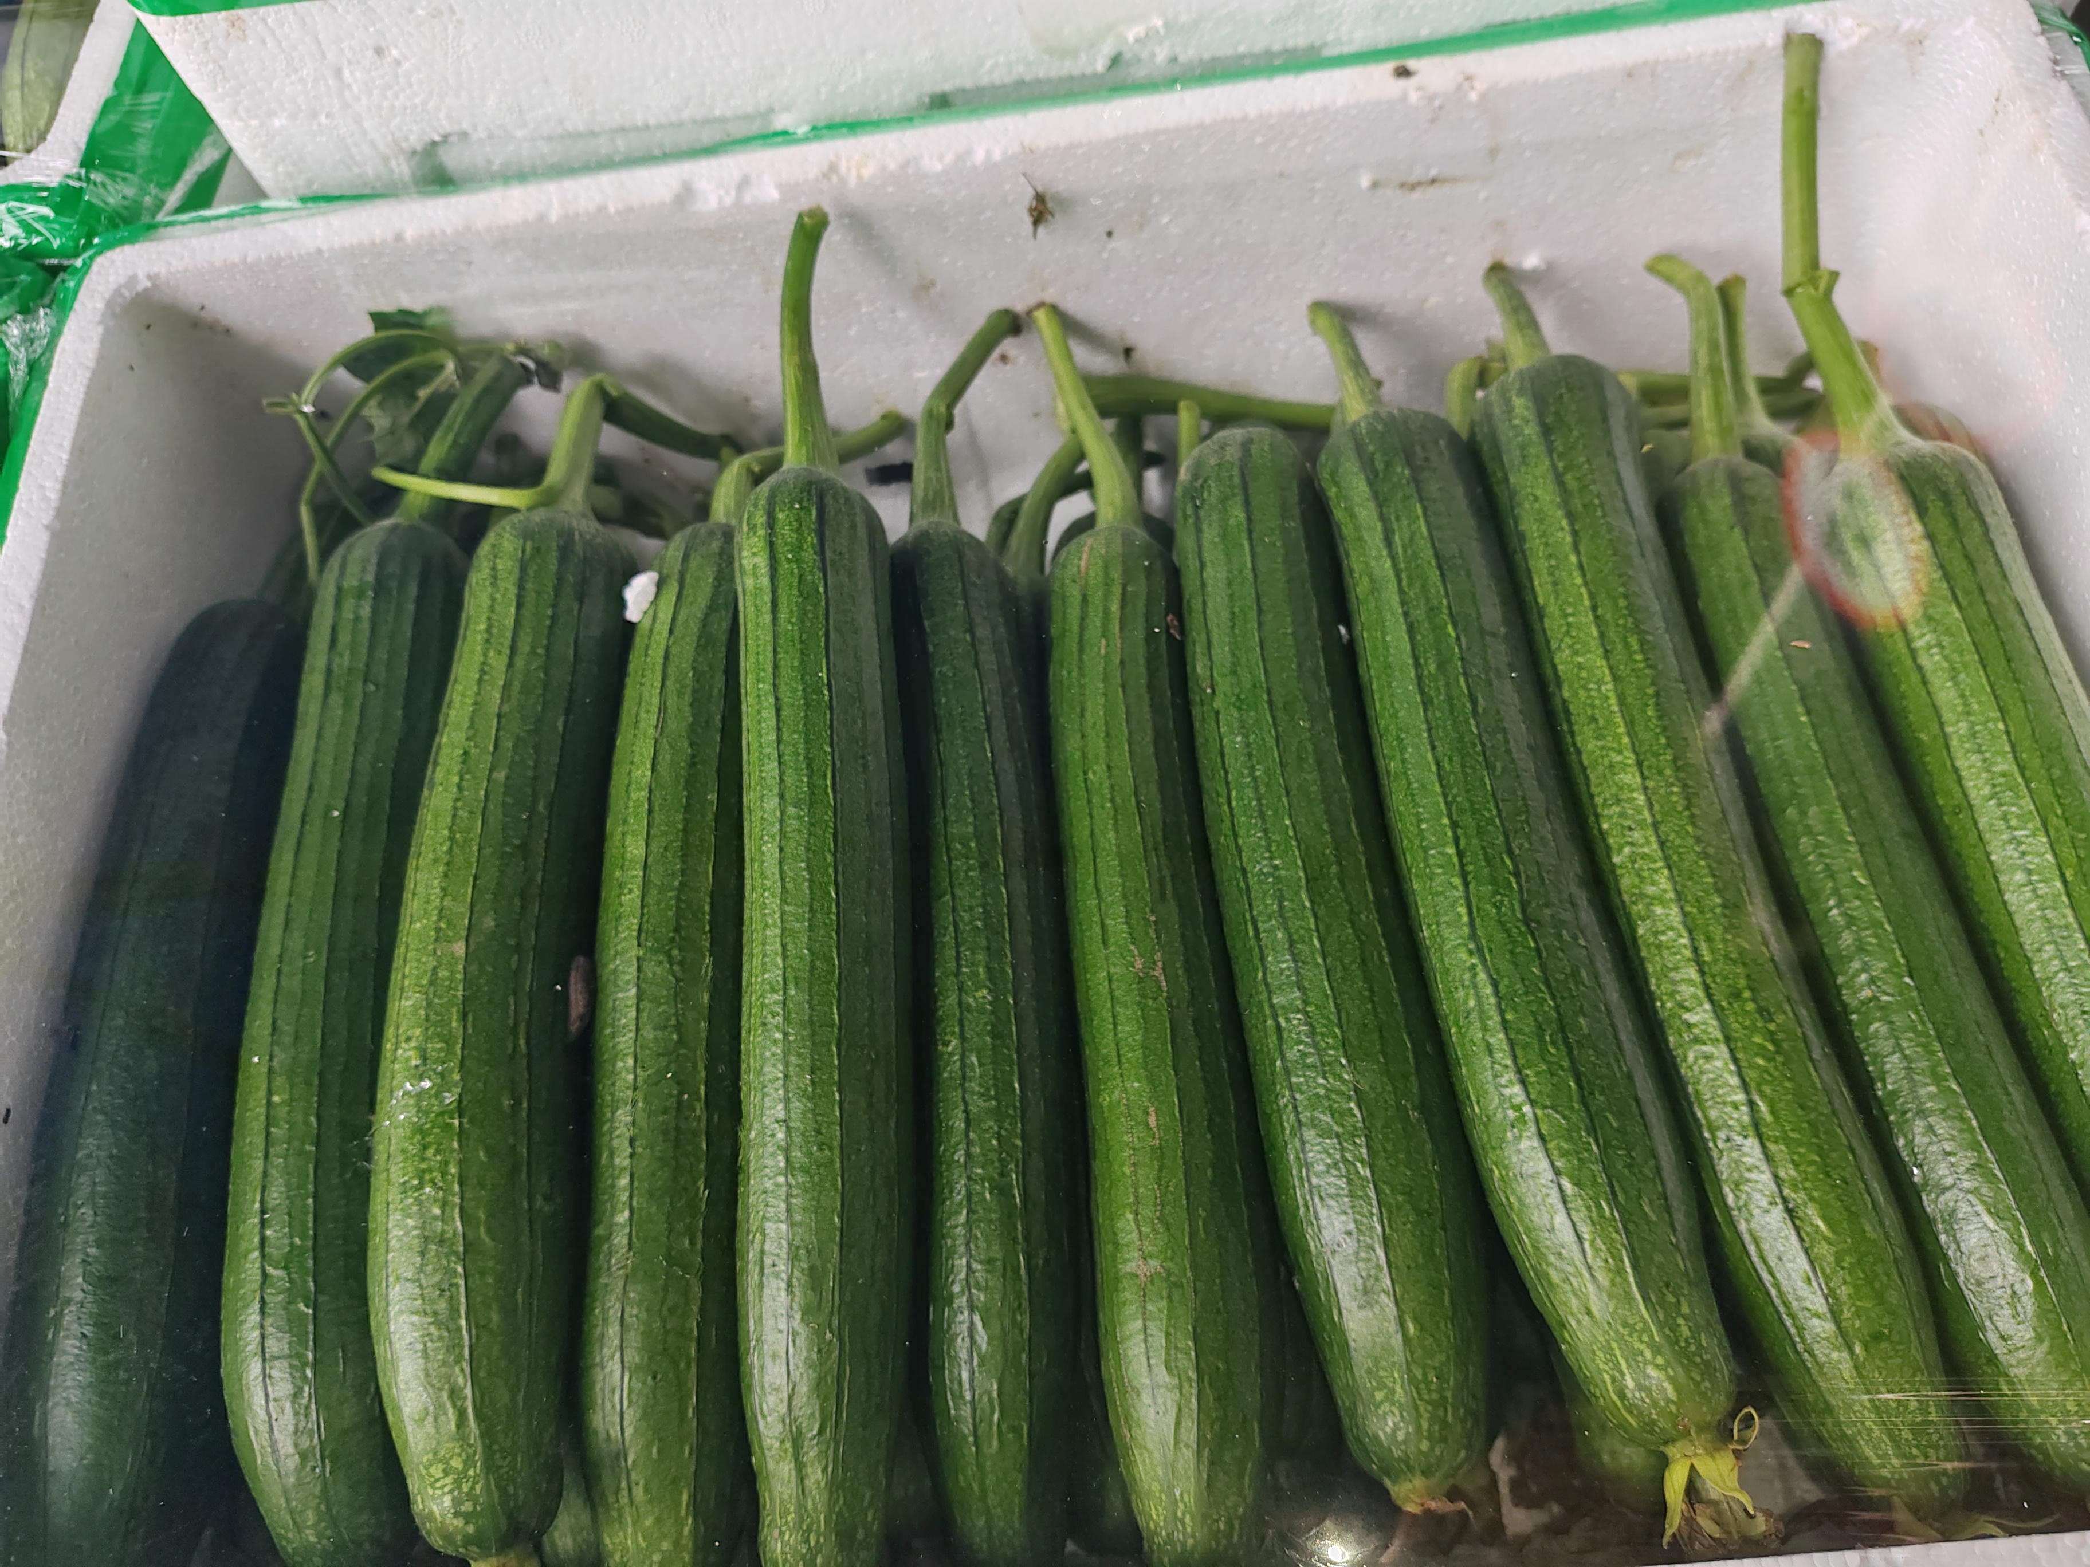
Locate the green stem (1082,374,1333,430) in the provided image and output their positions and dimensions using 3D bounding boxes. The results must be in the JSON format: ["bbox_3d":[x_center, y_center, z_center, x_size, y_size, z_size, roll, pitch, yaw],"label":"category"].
[{"bbox_3d":[0.056,-0.132,0.566,0.091,0.014,0.014,10,66,19],"label":"green stem"}]

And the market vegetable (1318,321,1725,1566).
[{"bbox_3d":[0.124,0.003,0.456,0.054,0.050,0.377,-9,60,4],"label":"market vegetable"}]

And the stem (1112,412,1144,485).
[{"bbox_3d":[0.029,-0.116,0.576,0.011,0.010,0.033,0,75,8],"label":"stem"}]

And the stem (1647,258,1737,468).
[{"bbox_3d":[0.211,-0.138,0.531,0.024,0.018,0.072,-5,81,6],"label":"stem"}]

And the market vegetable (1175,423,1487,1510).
[{"bbox_3d":[0.074,0.024,0.454,0.048,0.048,0.325,-7,60,5],"label":"market vegetable"}]

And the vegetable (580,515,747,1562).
[{"bbox_3d":[-0.106,0.052,0.480,0.046,0.047,0.333,-8,60,4],"label":"vegetable"}]

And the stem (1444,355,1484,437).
[{"bbox_3d":[0.141,-0.128,0.547,0.011,0.010,0.037,4,67,11],"label":"stem"}]

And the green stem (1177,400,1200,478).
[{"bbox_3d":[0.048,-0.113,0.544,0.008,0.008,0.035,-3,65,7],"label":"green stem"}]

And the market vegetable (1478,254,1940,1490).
[{"bbox_3d":[0.172,-0.006,0.453,0.051,0.049,0.385,-8,60,5],"label":"market vegetable"}]

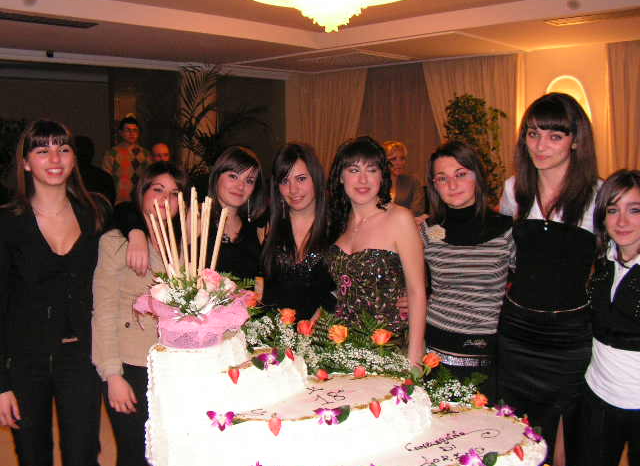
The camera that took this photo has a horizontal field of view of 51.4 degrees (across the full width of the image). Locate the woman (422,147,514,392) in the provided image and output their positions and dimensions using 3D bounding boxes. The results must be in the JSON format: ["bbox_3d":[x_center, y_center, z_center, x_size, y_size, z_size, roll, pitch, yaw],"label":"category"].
[{"bbox_3d":[0.490,0.494,2.330,0.460,1.613,0.300,1,8,11],"label":"woman"}]

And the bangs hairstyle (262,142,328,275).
[{"bbox_3d":[-0.081,-0.085,2.391,0.235,0.475,0.240,1,8,9],"label":"bangs hairstyle"}]

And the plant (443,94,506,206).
[{"bbox_3d":[1.377,-0.233,6.027,0.620,2.022,0.600,-1,8,0],"label":"plant"}]

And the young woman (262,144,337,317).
[{"bbox_3d":[-0.068,0.481,2.469,0.460,1.612,0.320,0,8,5],"label":"young woman"}]

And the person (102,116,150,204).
[{"bbox_3d":[-1.635,-0.087,5.841,0.500,1.844,0.320,-2,8,-11],"label":"person"}]

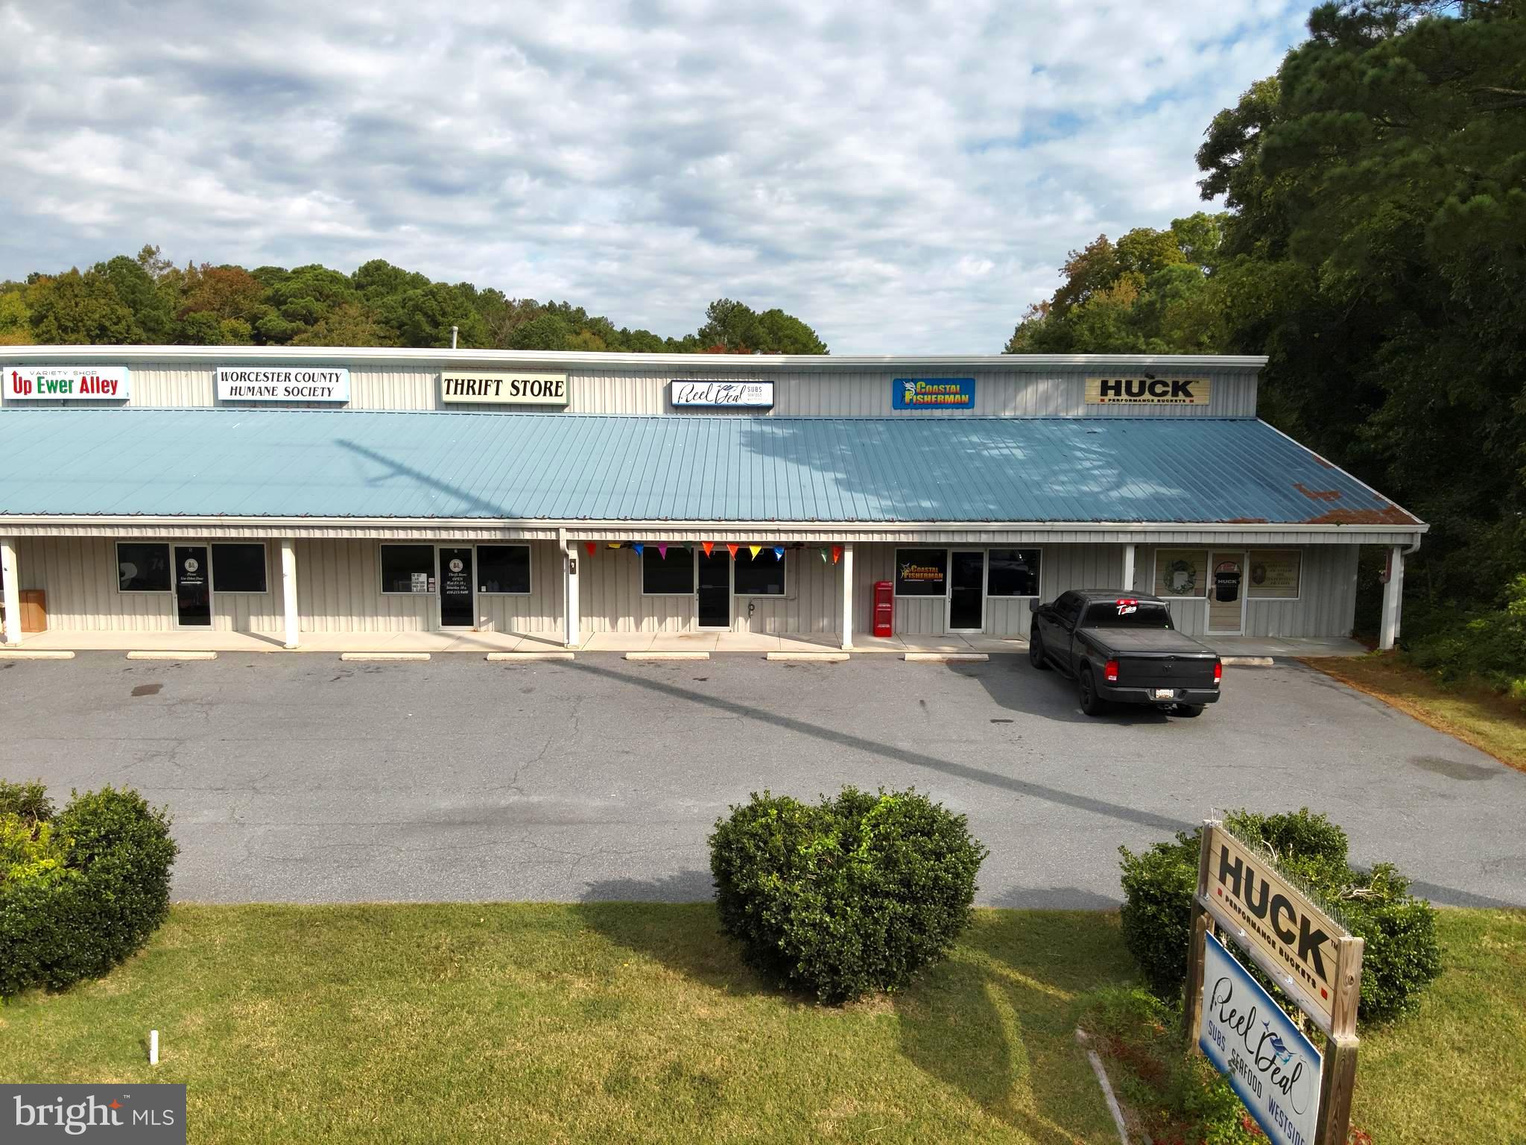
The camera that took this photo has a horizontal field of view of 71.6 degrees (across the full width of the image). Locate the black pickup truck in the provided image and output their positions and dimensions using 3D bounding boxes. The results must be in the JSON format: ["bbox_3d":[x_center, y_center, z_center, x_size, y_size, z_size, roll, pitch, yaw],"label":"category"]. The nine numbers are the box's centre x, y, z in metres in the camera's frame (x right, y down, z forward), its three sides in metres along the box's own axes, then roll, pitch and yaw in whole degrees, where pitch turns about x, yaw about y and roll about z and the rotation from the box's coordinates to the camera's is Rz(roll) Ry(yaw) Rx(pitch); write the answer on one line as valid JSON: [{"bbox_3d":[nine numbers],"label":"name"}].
[{"bbox_3d":[6.874,1.382,20.673,2.100,1.960,5.840,0,8,1],"label":"black pickup truck"}]

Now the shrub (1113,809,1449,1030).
[{"bbox_3d":[4.660,3.063,9.700,2.550,1.580,2.350,0,7,0],"label":"shrub"}]

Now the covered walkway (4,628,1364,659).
[{"bbox_3d":[-1.765,1.696,24.864,31.616,0.160,2.718,0,7,-1],"label":"covered walkway"}]

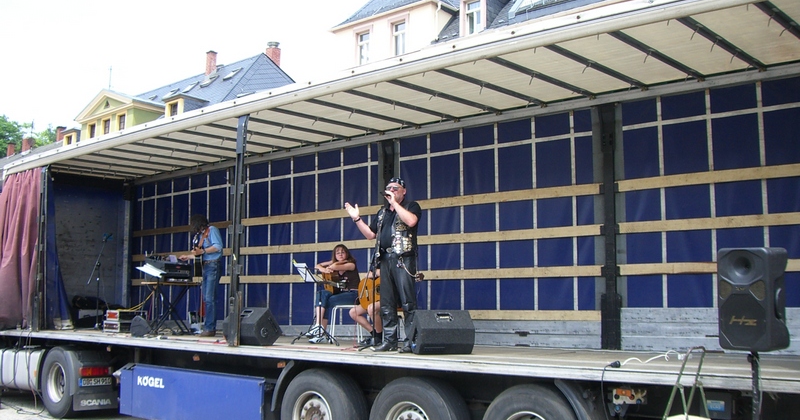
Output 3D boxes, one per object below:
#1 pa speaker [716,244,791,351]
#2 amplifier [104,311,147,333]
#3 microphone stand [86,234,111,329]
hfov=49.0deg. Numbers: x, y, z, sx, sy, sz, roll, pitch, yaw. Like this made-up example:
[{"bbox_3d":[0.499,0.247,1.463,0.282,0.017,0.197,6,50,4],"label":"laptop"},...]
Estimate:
[{"bbox_3d":[2.272,0.577,5.660,0.340,0.655,0.380,4,-7,-36],"label":"pa speaker"},{"bbox_3d":[-4.296,1.742,13.720,0.510,0.340,0.470,-5,-9,42],"label":"amplifier"},{"bbox_3d":[-4.944,1.172,14.400,0.400,1.550,0.320,4,-7,-27],"label":"microphone stand"}]

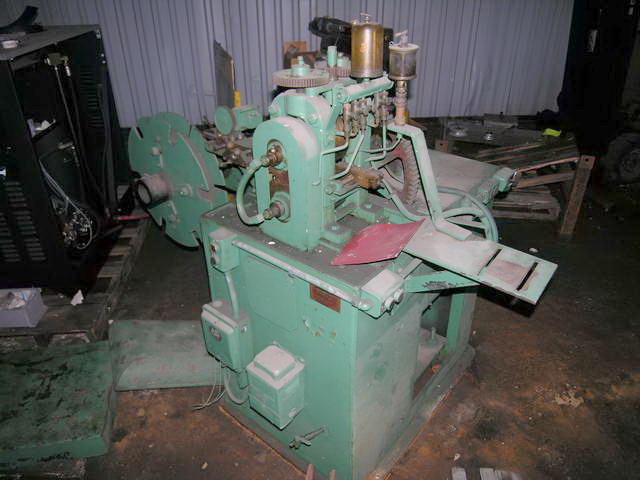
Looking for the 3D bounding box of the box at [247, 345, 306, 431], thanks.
[{"bbox_3d":[-0.139,0.468,1.428,0.140,0.206,0.113,22,36,35],"label":"box"}]

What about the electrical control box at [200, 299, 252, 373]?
[{"bbox_3d":[-0.319,0.332,1.548,0.158,0.190,0.086,22,36,35],"label":"electrical control box"}]

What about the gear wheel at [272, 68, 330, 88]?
[{"bbox_3d":[-0.052,-0.444,1.220,0.157,0.023,0.157,0,29,0],"label":"gear wheel"}]

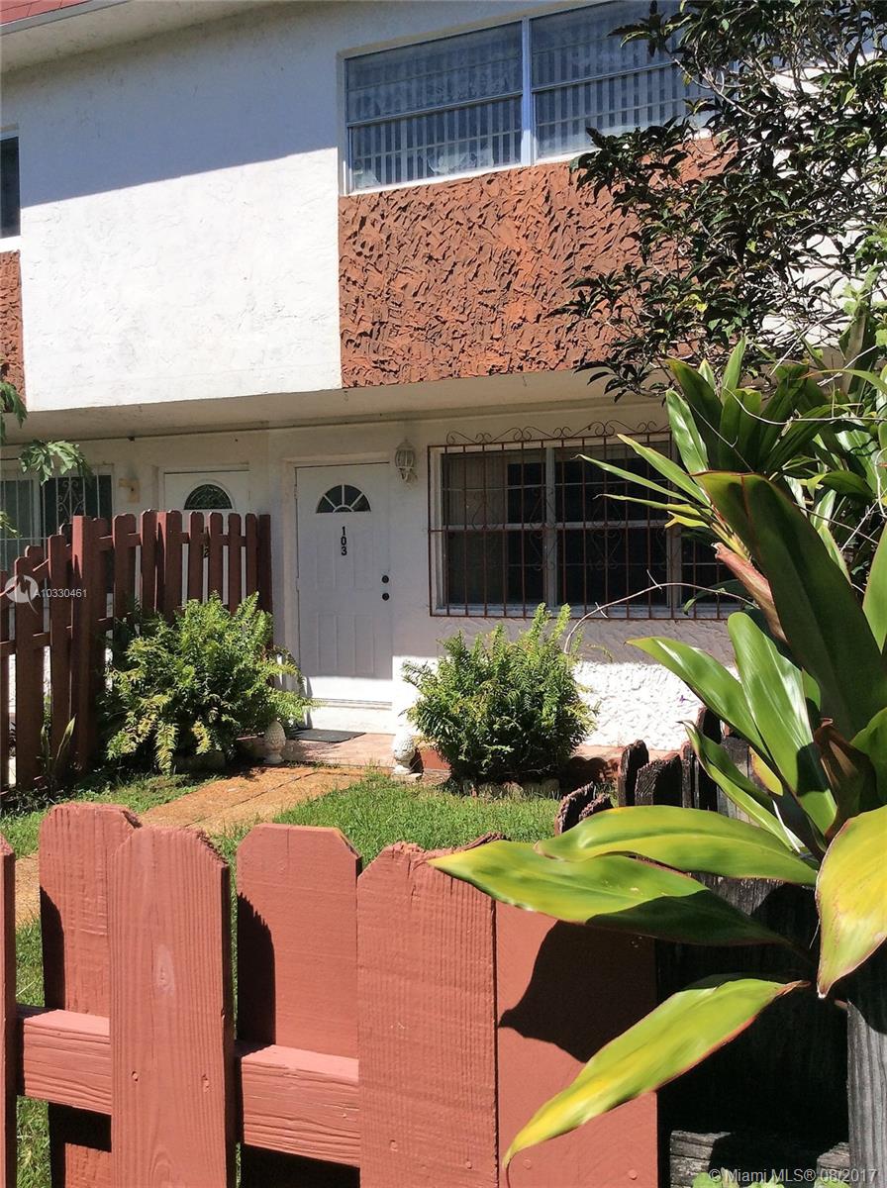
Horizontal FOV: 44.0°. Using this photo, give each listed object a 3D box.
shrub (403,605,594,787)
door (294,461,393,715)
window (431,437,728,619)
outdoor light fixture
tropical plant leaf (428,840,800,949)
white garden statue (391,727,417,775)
[{"bbox_3d":[0.391,0.722,7.800,1.280,1.260,1.200,-1,2,0],"label":"shrub"},{"bbox_3d":[-0.837,-0.092,9.486,0.915,2.050,0.050,0,3,24],"label":"door"},{"bbox_3d":[1.110,-0.555,8.453,2.700,1.480,0.100,0,3,24],"label":"window"},{"bbox_3d":[-0.312,-1.097,9.100,0.160,0.360,0.190,0,3,24],"label":"outdoor light fixture"},{"bbox_3d":[0.150,0.270,0.978,0.350,0.055,0.090,15,0,-7],"label":"tropical plant leaf"},{"bbox_3d":[-0.295,1.152,8.050,0.190,0.355,0.190,0,3,24],"label":"white garden statue"}]

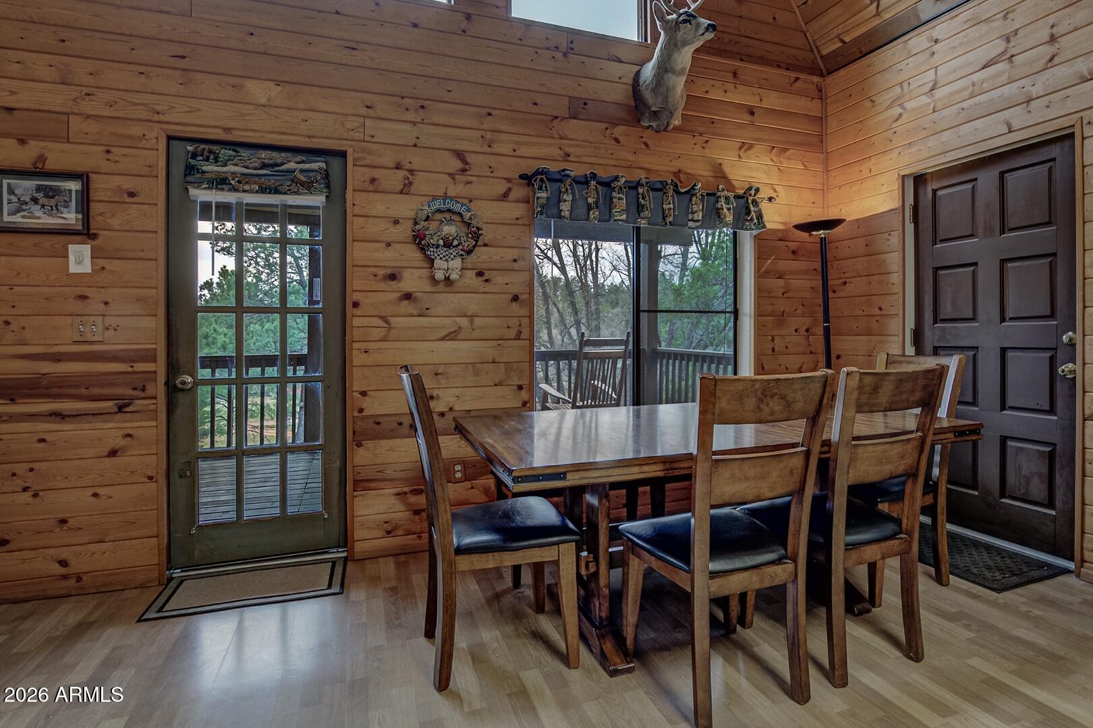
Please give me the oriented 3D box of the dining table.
[{"bbox_3d":[0.649,0.614,2.166,1.870,0.755,0.970,-1,3,-18],"label":"dining table"}]

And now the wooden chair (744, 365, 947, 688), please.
[{"bbox_3d":[1.043,0.503,1.829,0.455,1.010,0.540,-1,3,-18],"label":"wooden chair"}]

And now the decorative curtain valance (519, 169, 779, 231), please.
[{"bbox_3d":[0.653,-0.945,3.026,1.670,0.275,0.110,-1,3,-18],"label":"decorative curtain valance"}]

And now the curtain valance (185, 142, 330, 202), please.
[{"bbox_3d":[-1.364,-0.912,2.467,0.600,0.225,0.080,-1,3,-18],"label":"curtain valance"}]

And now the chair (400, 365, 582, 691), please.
[{"bbox_3d":[-0.212,0.514,1.815,0.575,1.005,0.440,-1,3,-19],"label":"chair"}]

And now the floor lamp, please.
[{"bbox_3d":[1.671,0.033,3.100,0.320,1.790,0.320,-1,3,-18],"label":"floor lamp"}]

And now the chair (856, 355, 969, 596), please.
[{"bbox_3d":[1.514,0.468,2.392,0.575,1.005,0.440,-1,3,-19],"label":"chair"}]

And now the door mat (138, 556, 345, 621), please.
[{"bbox_3d":[-1.311,0.990,2.321,0.750,0.014,0.415,-1,3,-18],"label":"door mat"}]

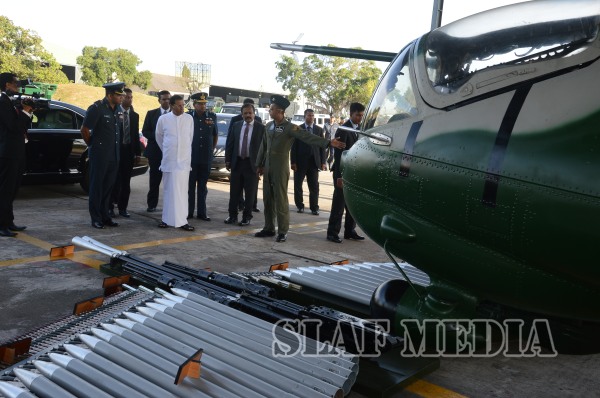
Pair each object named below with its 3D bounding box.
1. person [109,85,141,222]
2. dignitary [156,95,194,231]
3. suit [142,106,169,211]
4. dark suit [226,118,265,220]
[{"bbox_3d":[-2.419,-0.649,8.351,0.480,1.755,0.320,1,8,-22],"label":"person"},{"bbox_3d":[-1.595,-0.479,7.675,0.480,1.695,0.330,0,8,-27],"label":"dignitary"},{"bbox_3d":[-2.058,-0.580,8.804,0.520,1.470,0.320,2,8,-21],"label":"suit"},{"bbox_3d":[-0.777,-0.403,8.388,0.530,1.440,0.310,3,7,-6],"label":"dark suit"}]

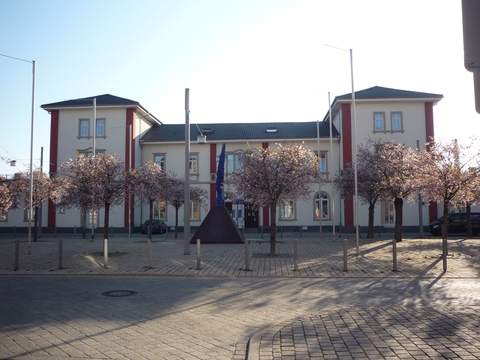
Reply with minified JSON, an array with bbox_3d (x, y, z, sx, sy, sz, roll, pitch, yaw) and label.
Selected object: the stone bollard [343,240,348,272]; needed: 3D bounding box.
[{"bbox_3d":[3.196,2.280,13.463,0.120,0.932,0.120,-1,-4,4],"label":"stone bollard"}]

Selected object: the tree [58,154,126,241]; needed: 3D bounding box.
[{"bbox_3d":[-5.997,0.999,18.145,2.850,4.057,3.000,-1,-4,4],"label":"tree"}]

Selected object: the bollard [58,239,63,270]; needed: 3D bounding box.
[{"bbox_3d":[-5.701,2.378,14.133,0.120,0.922,0.120,-1,-4,4],"label":"bollard"}]

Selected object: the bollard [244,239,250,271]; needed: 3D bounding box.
[{"bbox_3d":[0.234,2.307,13.693,0.120,0.936,0.120,-1,-4,4],"label":"bollard"}]

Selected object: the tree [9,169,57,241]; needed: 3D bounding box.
[{"bbox_3d":[-11.689,1.419,25.234,2.950,4.128,2.900,-1,-4,4],"label":"tree"}]

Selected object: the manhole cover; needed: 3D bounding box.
[{"bbox_3d":[-2.670,2.514,9.749,0.790,0.050,0.790,-1,-4,4],"label":"manhole cover"}]

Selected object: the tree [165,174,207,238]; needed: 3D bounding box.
[{"bbox_3d":[-3.776,1.813,31.358,3.150,4.668,3.100,-1,-4,4],"label":"tree"}]

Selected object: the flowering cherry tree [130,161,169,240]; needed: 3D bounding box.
[{"bbox_3d":[-5.060,1.159,24.759,2.500,4.469,2.600,-1,-4,4],"label":"flowering cherry tree"}]

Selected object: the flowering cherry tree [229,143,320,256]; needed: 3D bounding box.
[{"bbox_3d":[1.346,0.763,17.659,3.650,4.473,3.500,-1,-4,4],"label":"flowering cherry tree"}]

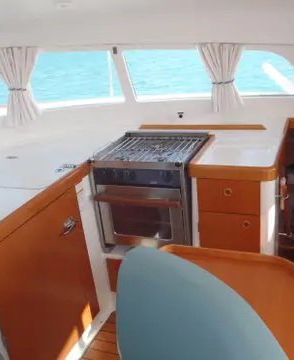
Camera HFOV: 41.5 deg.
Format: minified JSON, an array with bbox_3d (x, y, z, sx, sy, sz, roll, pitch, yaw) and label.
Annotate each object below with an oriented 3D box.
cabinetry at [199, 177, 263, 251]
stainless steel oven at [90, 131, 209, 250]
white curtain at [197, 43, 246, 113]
[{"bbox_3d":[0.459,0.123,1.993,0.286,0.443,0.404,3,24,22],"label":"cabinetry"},{"bbox_3d":[0.052,0.077,2.164,0.492,0.545,0.501,3,24,22],"label":"stainless steel oven"},{"bbox_3d":[0.438,-0.573,2.202,0.256,0.394,0.084,3,34,22],"label":"white curtain"}]

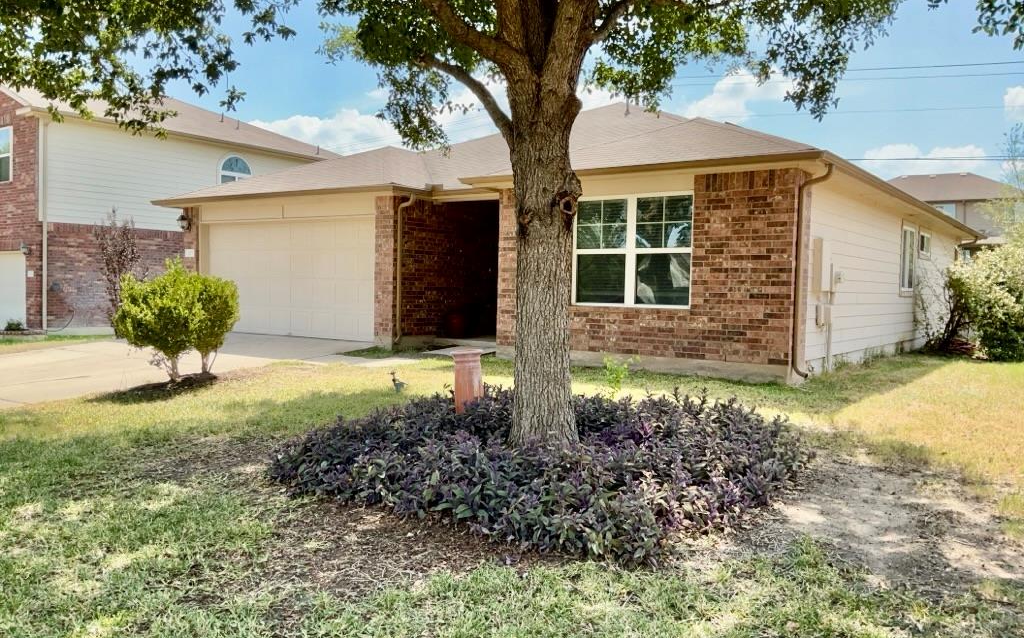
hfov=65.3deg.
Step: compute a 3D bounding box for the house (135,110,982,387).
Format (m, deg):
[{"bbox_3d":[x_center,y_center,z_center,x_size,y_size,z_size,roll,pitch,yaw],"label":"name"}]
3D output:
[{"bbox_3d":[2.445,-2.396,19.033,13.620,5.550,15.450,3,3,37],"label":"house"}]

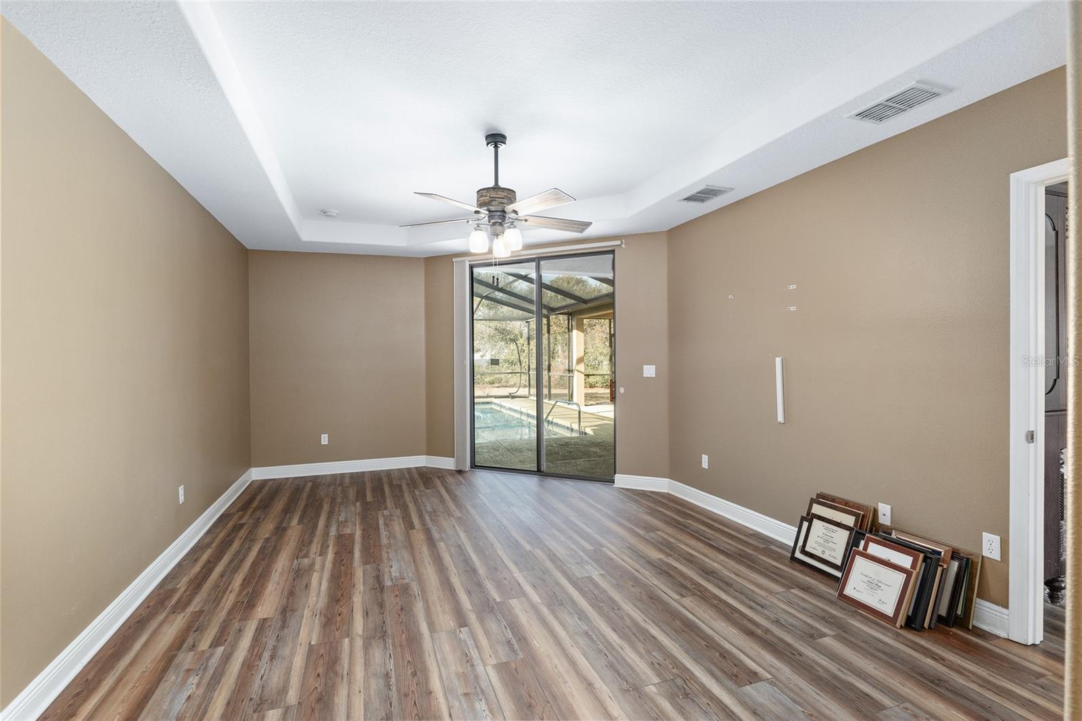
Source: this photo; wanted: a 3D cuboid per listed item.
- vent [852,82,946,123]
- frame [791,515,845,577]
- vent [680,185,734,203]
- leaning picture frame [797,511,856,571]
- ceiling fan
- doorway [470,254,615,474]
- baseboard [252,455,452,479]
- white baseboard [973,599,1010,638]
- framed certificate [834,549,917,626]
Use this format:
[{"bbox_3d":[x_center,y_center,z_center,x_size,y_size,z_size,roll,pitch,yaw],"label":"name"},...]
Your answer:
[{"bbox_3d":[1.706,-1.227,2.307,0.236,0.020,0.338,-1,0,-21],"label":"vent"},{"bbox_3d":[1.720,1.145,2.920,0.020,0.286,0.375,21,-7,-20],"label":"frame"},{"bbox_3d":[1.224,-1.232,3.586,0.236,0.020,0.338,-1,0,-21],"label":"vent"},{"bbox_3d":[1.731,1.094,2.905,0.020,0.267,0.287,21,-7,-19],"label":"leaning picture frame"},{"bbox_3d":[-0.285,-1.076,3.072,1.270,0.770,1.260,-1,0,0],"label":"ceiling fan"},{"bbox_3d":[-0.032,0.075,5.285,1.770,2.400,0.100,0,0,24],"label":"doorway"},{"bbox_3d":[-2.083,1.225,5.490,2.216,0.142,0.295,-1,0,-13],"label":"baseboard"},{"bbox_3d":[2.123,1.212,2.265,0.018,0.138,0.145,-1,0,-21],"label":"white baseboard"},{"bbox_3d":[1.727,1.163,2.484,0.024,0.274,0.307,27,-9,-19],"label":"framed certificate"}]

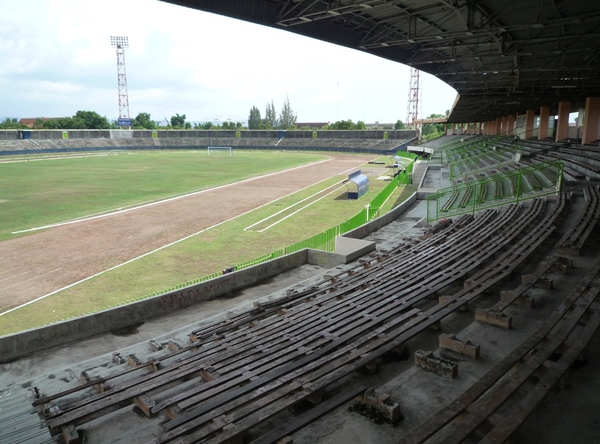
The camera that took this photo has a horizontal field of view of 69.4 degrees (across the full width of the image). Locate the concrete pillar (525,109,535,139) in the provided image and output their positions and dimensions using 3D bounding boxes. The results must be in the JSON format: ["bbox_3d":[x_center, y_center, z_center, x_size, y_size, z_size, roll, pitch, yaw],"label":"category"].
[{"bbox_3d":[22.835,-9.656,43.000,0.570,2.900,0.580,4,12,18],"label":"concrete pillar"}]

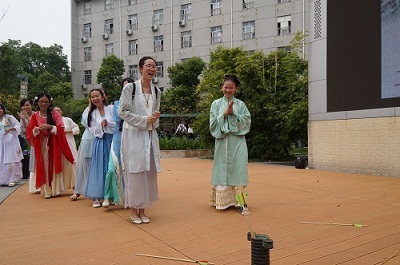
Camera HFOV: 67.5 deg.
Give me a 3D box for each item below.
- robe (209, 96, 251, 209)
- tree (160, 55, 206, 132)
[{"bbox_3d":[0.345,0.234,3.500,0.500,1.310,0.400,0,-1,10],"label":"robe"},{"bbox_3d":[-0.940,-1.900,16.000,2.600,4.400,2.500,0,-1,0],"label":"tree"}]

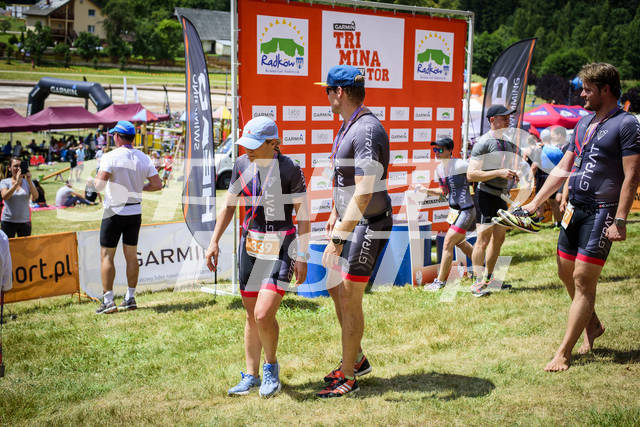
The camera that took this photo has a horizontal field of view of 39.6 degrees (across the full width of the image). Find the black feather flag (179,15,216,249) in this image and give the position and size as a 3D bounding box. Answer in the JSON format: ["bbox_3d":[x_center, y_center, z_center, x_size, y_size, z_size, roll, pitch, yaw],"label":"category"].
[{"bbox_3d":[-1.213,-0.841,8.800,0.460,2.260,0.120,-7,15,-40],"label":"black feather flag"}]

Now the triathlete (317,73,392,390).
[{"bbox_3d":[0.179,0.097,5.060,0.430,1.870,0.500,-1,12,-17],"label":"triathlete"}]

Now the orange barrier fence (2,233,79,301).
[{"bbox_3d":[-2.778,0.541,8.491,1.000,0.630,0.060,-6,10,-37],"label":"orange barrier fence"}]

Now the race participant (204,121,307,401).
[{"bbox_3d":[-0.356,0.233,5.060,0.570,1.620,0.420,7,12,23],"label":"race participant"}]

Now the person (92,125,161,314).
[{"bbox_3d":[-1.831,0.009,8.370,0.630,1.790,0.430,-2,12,-21],"label":"person"}]

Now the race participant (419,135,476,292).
[{"bbox_3d":[1.395,-0.032,9.500,0.640,1.640,0.470,-7,14,-38],"label":"race participant"}]

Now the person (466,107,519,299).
[{"bbox_3d":[1.688,-0.146,8.650,0.540,1.810,0.430,-4,13,-30],"label":"person"}]

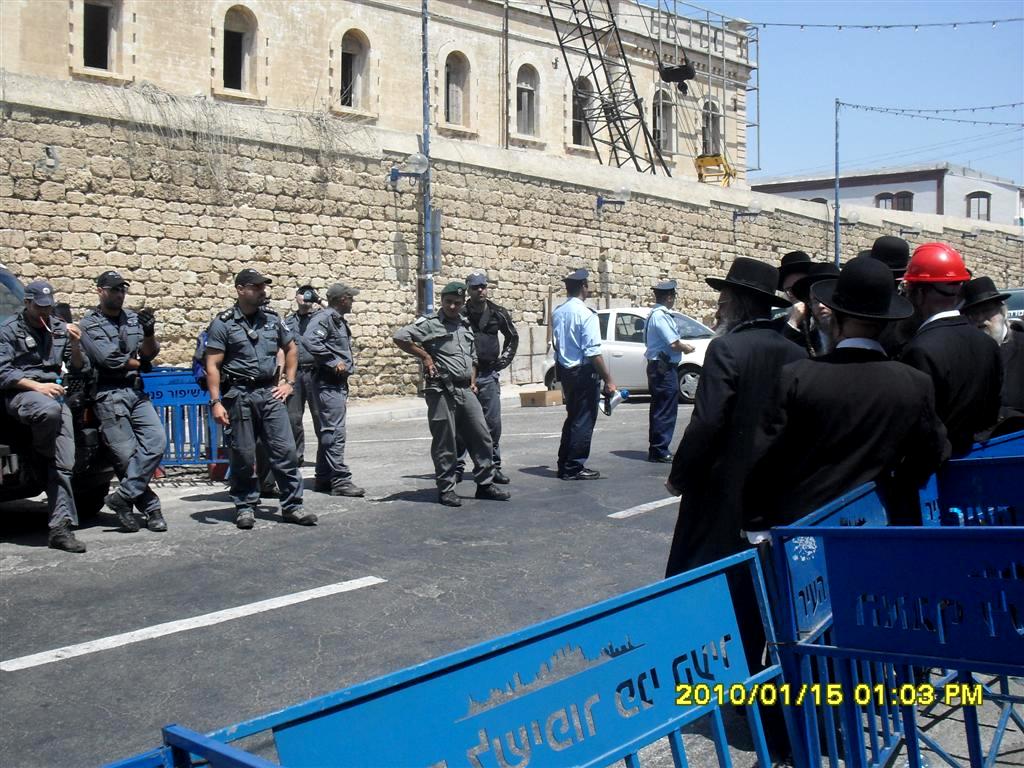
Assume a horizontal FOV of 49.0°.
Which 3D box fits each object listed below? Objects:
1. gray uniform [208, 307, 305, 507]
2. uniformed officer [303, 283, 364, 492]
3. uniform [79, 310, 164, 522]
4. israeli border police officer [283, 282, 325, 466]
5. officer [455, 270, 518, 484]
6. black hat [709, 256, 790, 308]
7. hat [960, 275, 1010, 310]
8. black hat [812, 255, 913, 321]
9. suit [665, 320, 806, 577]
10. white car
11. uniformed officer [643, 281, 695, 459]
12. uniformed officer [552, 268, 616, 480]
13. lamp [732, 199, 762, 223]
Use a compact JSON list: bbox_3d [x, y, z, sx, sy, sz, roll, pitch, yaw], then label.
[{"bbox_3d":[-1.837,0.175,8.050,0.630,1.470,0.420,-1,3,-22],"label":"gray uniform"},{"bbox_3d":[-1.505,0.030,9.500,0.470,1.760,0.500,1,2,16],"label":"uniformed officer"},{"bbox_3d":[-2.658,0.187,7.650,0.560,1.390,0.480,-2,4,-29],"label":"uniform"},{"bbox_3d":[-1.772,0.051,9.600,0.550,1.780,0.430,-1,3,-12],"label":"israeli border police officer"},{"bbox_3d":[-0.226,-0.051,9.600,0.580,1.820,0.420,-1,2,-14],"label":"officer"},{"bbox_3d":[1.010,-0.438,4.800,0.375,0.145,0.330,17,10,29],"label":"black hat"},{"bbox_3d":[2.726,-0.526,6.500,0.360,0.155,0.340,-18,2,-26],"label":"hat"},{"bbox_3d":[1.188,-0.336,3.800,0.350,0.155,0.370,1,22,-6],"label":"black hat"},{"bbox_3d":[0.963,0.340,4.800,0.580,1.240,0.440,-1,2,-34],"label":"suit"},{"bbox_3d":[2.380,-0.500,18.400,3.700,1.500,1.680,2,4,33],"label":"white car"},{"bbox_3d":[1.566,-0.145,11.250,0.480,1.800,0.500,-1,2,-22],"label":"uniformed officer"},{"bbox_3d":[0.633,-0.100,9.950,0.450,1.830,0.550,-2,3,-41],"label":"uniformed officer"},{"bbox_3d":[5.460,-3.980,25.900,0.730,0.530,0.300,2,3,38],"label":"lamp"}]

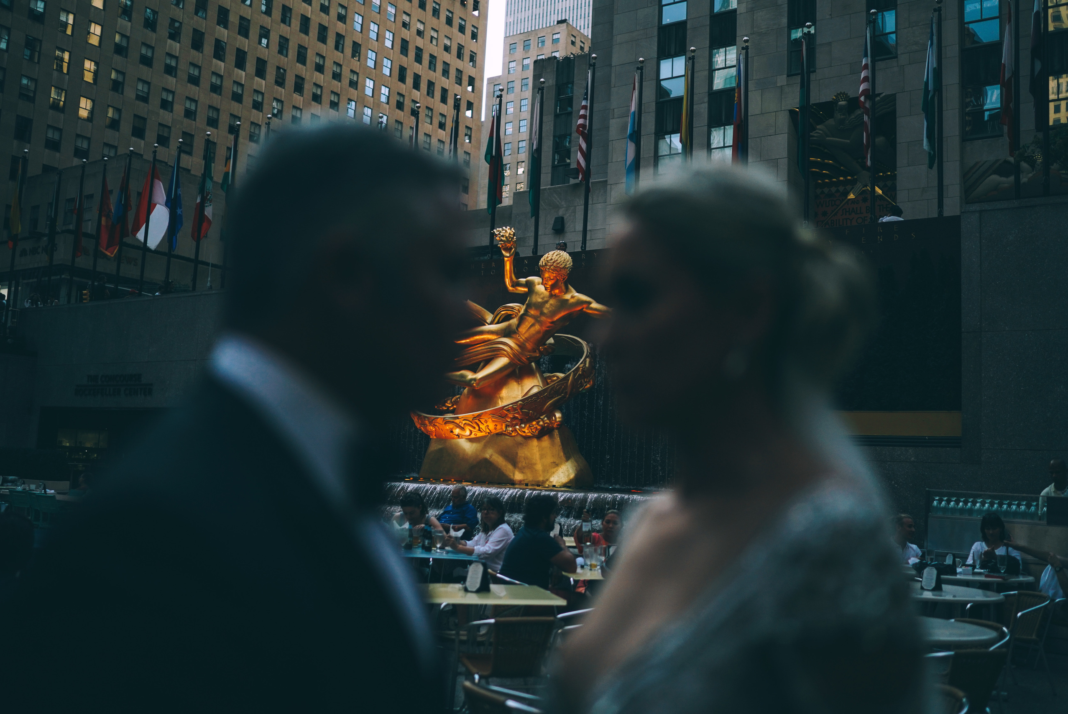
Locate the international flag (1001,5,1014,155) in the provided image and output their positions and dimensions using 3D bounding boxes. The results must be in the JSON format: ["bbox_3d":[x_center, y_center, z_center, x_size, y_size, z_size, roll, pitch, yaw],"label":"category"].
[{"bbox_3d":[8.871,-5.203,19.469,0.400,3.026,0.380,0,-7,25],"label":"international flag"}]

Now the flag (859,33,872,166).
[{"bbox_3d":[6.252,-4.837,19.620,0.300,2.587,0.300,-1,-8,31],"label":"flag"}]

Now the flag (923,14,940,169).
[{"bbox_3d":[7.726,-5.171,20.280,0.450,3.129,0.400,0,-7,21],"label":"flag"}]

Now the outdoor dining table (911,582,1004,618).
[{"bbox_3d":[2.730,1.980,7.160,0.950,0.740,0.950,-2,-7,33],"label":"outdoor dining table"}]

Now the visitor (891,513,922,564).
[{"bbox_3d":[3.200,1.974,9.100,0.750,1.200,0.500,0,-6,18],"label":"visitor"}]

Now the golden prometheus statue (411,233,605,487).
[{"bbox_3d":[-0.408,-0.043,21.600,3.950,5.350,2.800,-1,-7,27],"label":"golden prometheus statue"}]

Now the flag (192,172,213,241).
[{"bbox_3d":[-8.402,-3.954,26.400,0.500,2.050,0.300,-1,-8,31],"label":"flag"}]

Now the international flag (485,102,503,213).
[{"bbox_3d":[-1.032,-5.100,26.511,0.460,3.010,0.400,3,-7,-3],"label":"international flag"}]

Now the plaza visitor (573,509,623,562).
[{"bbox_3d":[0.648,1.991,9.236,0.600,1.240,0.820,1,-7,14],"label":"plaza visitor"}]

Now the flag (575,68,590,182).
[{"bbox_3d":[1.072,-5.081,22.800,0.360,2.508,0.300,-1,-8,31],"label":"flag"}]

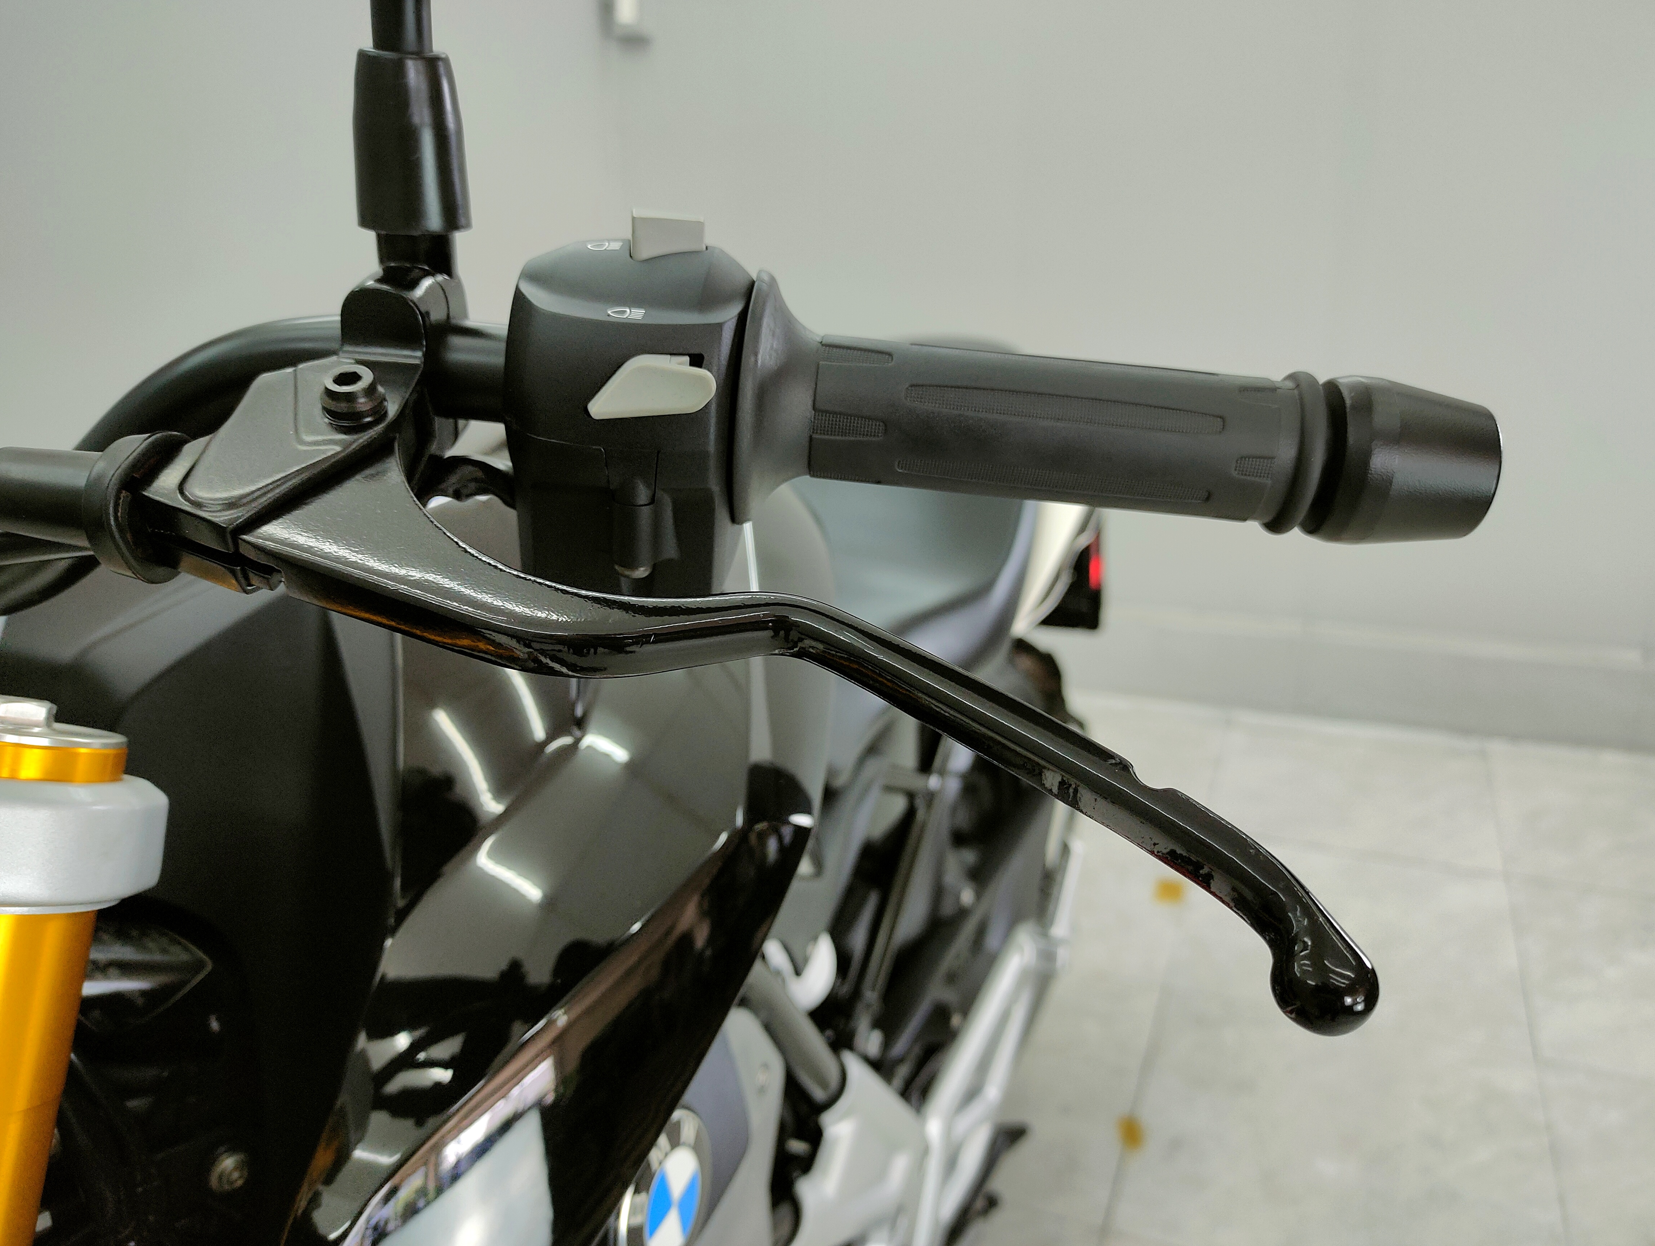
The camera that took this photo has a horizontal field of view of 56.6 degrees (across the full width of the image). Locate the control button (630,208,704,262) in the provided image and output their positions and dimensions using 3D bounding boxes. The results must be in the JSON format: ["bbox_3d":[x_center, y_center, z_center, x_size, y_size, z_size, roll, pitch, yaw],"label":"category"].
[{"bbox_3d":[-0.037,-0.091,0.361,0.016,0.011,0.010,7,21,6],"label":"control button"}]

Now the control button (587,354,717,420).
[{"bbox_3d":[-0.037,-0.050,0.327,0.026,0.013,0.010,7,21,6],"label":"control button"}]

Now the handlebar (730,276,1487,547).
[{"bbox_3d":[0.062,-0.042,0.342,0.165,0.057,0.057,7,21,6],"label":"handlebar"}]

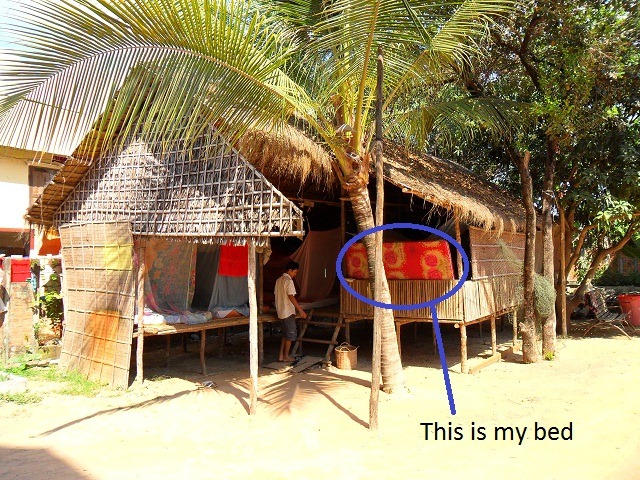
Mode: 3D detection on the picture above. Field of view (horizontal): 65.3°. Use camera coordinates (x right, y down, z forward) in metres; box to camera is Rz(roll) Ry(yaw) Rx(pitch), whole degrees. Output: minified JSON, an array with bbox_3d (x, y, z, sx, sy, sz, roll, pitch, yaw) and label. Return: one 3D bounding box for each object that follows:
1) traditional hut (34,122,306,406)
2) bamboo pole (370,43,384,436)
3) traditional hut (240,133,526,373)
[{"bbox_3d":[-1.500,0.060,6.550,3.800,3.350,2.900,-1,-2,22],"label":"traditional hut"},{"bbox_3d":[0.522,-0.040,4.565,0.110,3.500,0.100,1,-2,0],"label":"bamboo pole"},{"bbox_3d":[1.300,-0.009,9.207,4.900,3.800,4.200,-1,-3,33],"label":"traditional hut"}]

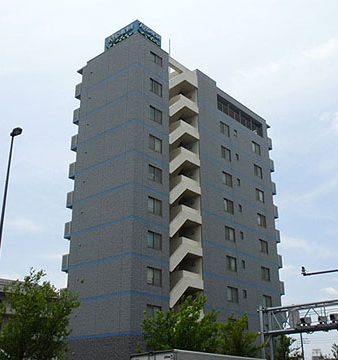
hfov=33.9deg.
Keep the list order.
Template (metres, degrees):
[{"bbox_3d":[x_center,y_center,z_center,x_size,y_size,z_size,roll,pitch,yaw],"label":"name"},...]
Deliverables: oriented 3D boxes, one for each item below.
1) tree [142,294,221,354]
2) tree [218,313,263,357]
[{"bbox_3d":[0.593,9.261,27.869,3.930,7.150,3.930,0,-22,0],"label":"tree"},{"bbox_3d":[4.051,10.926,31.415,3.130,6.740,3.130,0,-22,0],"label":"tree"}]

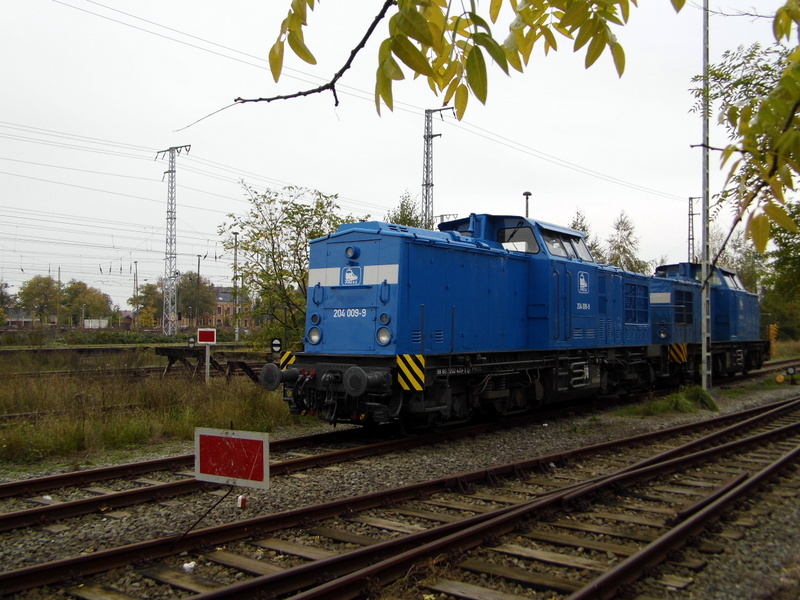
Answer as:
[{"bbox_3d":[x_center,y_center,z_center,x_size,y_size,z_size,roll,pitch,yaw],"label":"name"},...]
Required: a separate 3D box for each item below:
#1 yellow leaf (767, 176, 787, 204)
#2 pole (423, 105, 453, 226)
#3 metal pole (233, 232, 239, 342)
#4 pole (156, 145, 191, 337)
[{"bbox_3d":[0.585,-0.172,1.220,0.023,0.060,0.013,-36,-18,14],"label":"yellow leaf"},{"bbox_3d":[2.777,-4.950,55.592,2.527,17.476,0.900,-2,-3,37],"label":"pole"},{"bbox_3d":[-13.995,-1.073,66.808,0.480,9.287,0.480,-2,-3,37],"label":"metal pole"},{"bbox_3d":[-19.566,-4.590,67.546,4.629,17.148,0.850,-2,-3,37],"label":"pole"}]

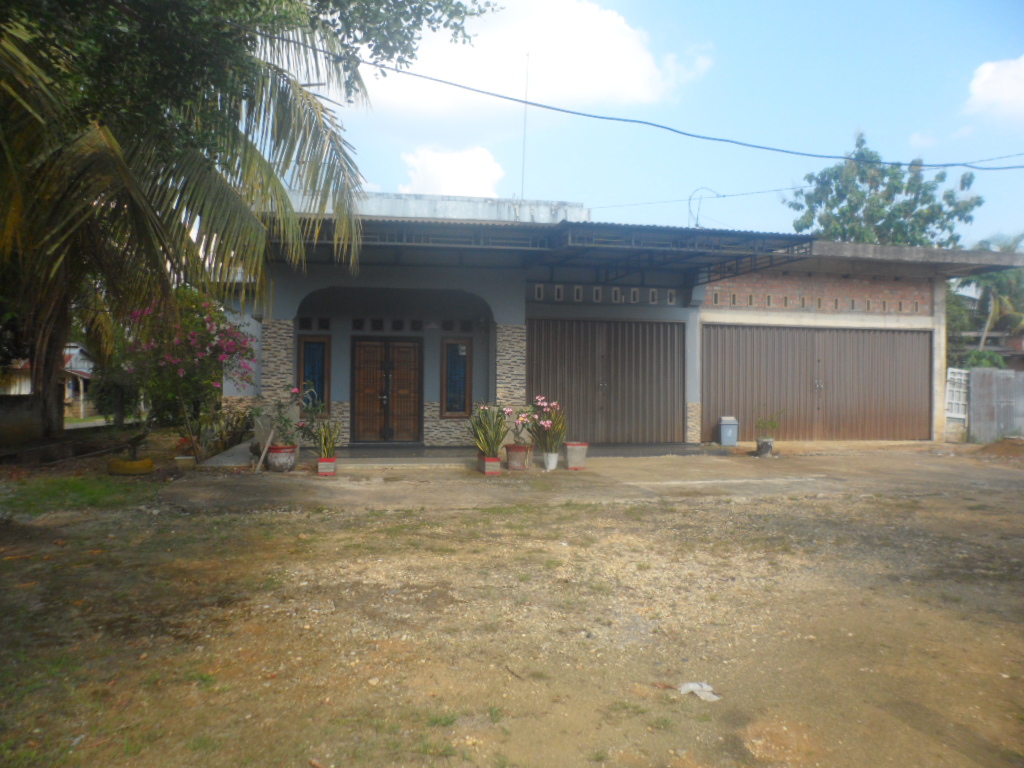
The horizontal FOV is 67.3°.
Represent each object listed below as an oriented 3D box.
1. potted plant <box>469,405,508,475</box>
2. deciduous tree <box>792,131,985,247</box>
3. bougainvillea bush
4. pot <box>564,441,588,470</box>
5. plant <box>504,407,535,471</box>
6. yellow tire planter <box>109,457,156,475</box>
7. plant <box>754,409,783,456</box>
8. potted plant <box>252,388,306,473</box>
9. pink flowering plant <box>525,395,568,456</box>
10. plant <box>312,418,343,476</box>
[{"bbox_3d":[-0.412,0.992,13.500,0.702,1.229,0.620,0,0,-10],"label":"potted plant"},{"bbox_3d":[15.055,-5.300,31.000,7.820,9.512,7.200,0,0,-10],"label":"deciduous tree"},{"bbox_3d":[-6.856,-0.466,16.300,2.882,3.115,2.500,0,0,-10],"label":"bougainvillea bush"},{"bbox_3d":[1.208,1.353,14.350,0.457,0.500,0.440,0,0,-10],"label":"pot"},{"bbox_3d":[0.140,1.017,14.350,0.560,1.194,0.540,0,0,0],"label":"plant"},{"bbox_3d":[-6.711,1.441,13.600,0.800,0.230,0.800,0,0,-10],"label":"yellow tire planter"},{"bbox_3d":[5.413,1.032,16.200,0.611,0.990,0.500,0,0,-10],"label":"plant"},{"bbox_3d":[-4.220,0.818,13.900,0.940,1.545,0.820,0,0,-10],"label":"potted plant"},{"bbox_3d":[0.658,0.760,14.250,0.778,1.130,0.680,0,0,-10],"label":"pink flowering plant"},{"bbox_3d":[-3.191,1.098,13.300,0.519,1.003,0.450,0,0,-10],"label":"plant"}]

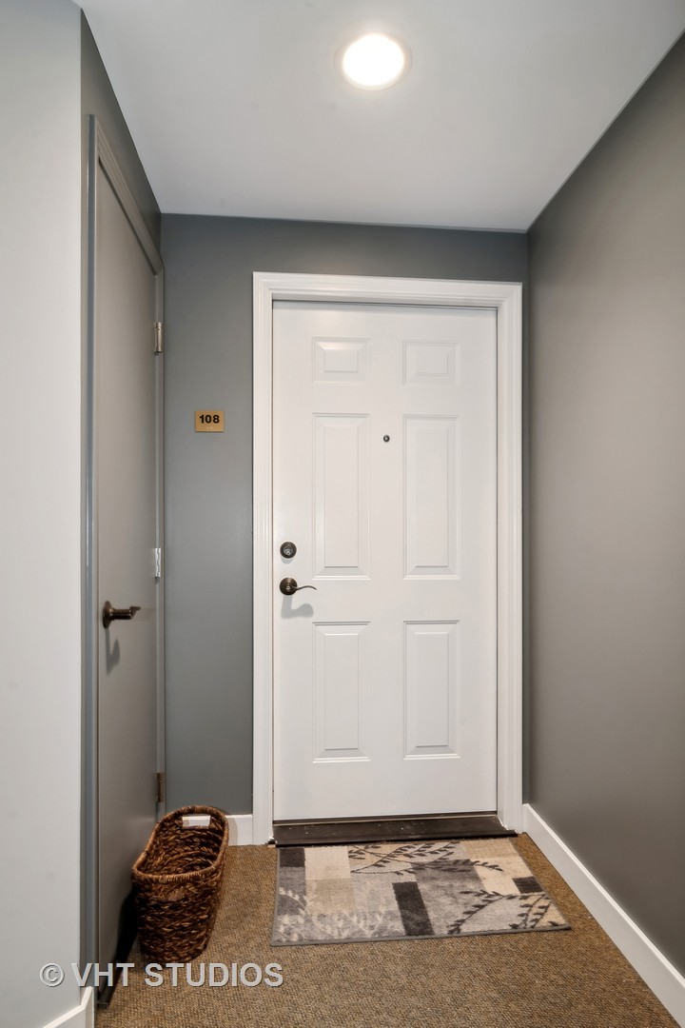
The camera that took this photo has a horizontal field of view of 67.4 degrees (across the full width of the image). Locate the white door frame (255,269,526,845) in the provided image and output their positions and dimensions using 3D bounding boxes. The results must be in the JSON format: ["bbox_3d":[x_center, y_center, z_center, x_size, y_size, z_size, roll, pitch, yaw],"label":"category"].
[{"bbox_3d":[0.181,0.170,2.010,1.040,2.140,0.120,0,0,-5],"label":"white door frame"}]

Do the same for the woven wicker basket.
[{"bbox_3d":[-0.484,1.106,1.548,0.250,0.262,0.335,0,0,-5],"label":"woven wicker basket"}]

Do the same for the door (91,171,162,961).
[{"bbox_3d":[-0.639,0.193,1.517,0.045,2.060,0.595,0,0,-7],"label":"door"}]

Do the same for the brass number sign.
[{"bbox_3d":[-0.493,-0.343,1.905,0.104,0.072,0.008,0,0,-5],"label":"brass number sign"}]

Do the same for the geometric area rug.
[{"bbox_3d":[0.220,1.232,1.727,0.880,0.012,0.455,0,0,-5],"label":"geometric area rug"}]

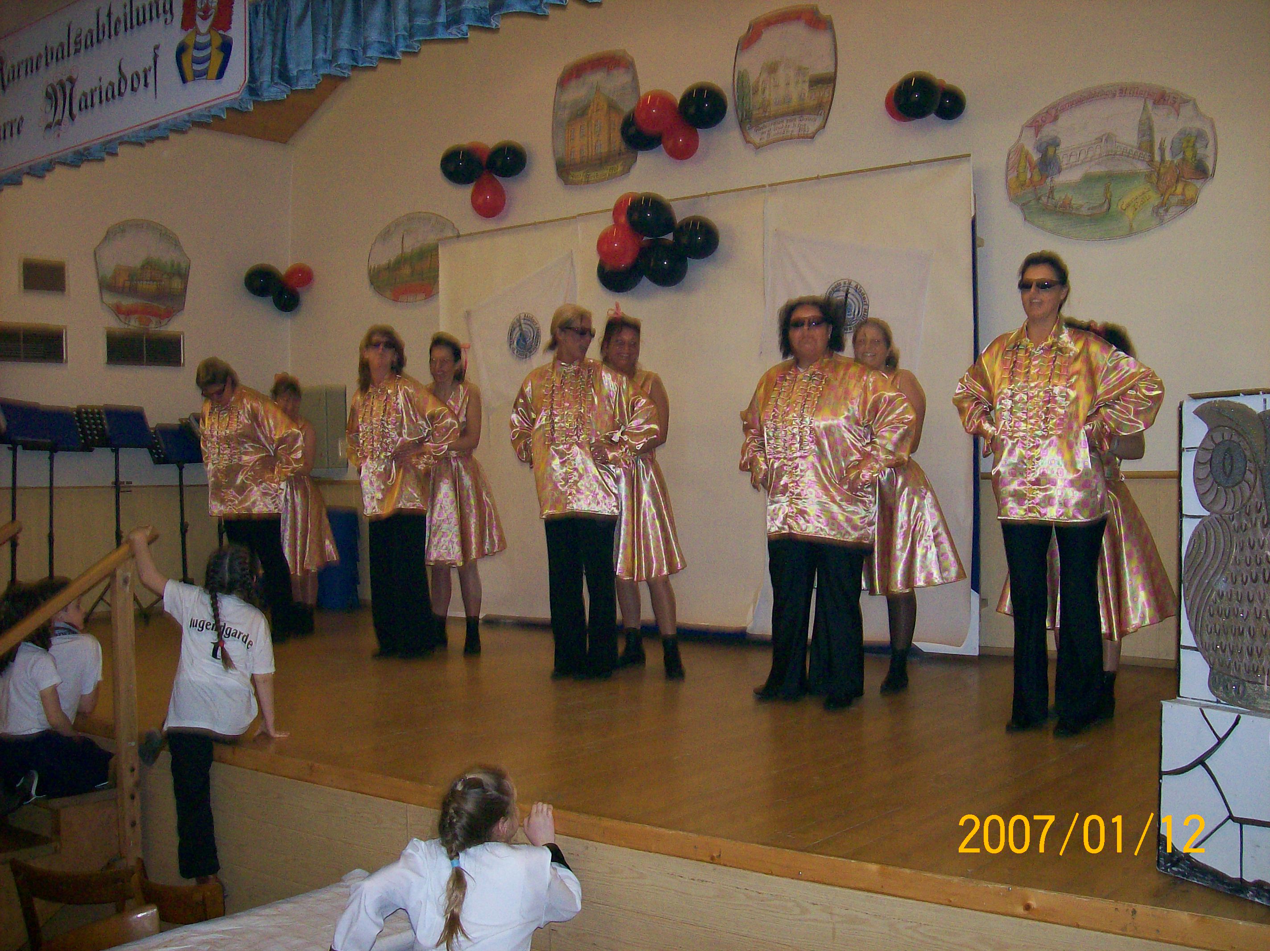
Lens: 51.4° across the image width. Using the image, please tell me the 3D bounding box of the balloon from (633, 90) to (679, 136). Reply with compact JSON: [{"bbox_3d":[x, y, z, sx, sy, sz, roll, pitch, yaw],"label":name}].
[{"bbox_3d":[0.124,-2.103,7.651,0.259,0.259,0.253,0,-1,0],"label":"balloon"}]

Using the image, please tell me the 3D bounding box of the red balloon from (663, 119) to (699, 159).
[{"bbox_3d":[0.266,-1.954,7.700,0.230,0.235,0.250,0,0,0],"label":"red balloon"}]

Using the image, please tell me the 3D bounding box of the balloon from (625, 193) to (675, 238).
[{"bbox_3d":[0.089,-1.499,7.623,0.281,0.264,0.264,0,-1,0],"label":"balloon"}]

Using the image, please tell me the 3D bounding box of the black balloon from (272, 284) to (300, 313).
[{"bbox_3d":[-2.581,-1.311,9.770,0.210,0.215,0.220,0,0,0],"label":"black balloon"}]

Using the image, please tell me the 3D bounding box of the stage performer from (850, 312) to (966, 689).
[{"bbox_3d":[1.104,0.116,5.660,0.580,1.600,0.560,0,0,37],"label":"stage performer"}]

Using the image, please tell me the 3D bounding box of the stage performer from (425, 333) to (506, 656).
[{"bbox_3d":[-0.923,0.088,6.920,0.520,1.680,0.500,0,0,37],"label":"stage performer"}]

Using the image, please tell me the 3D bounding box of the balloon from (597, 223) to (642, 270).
[{"bbox_3d":[-0.101,-1.405,8.107,0.280,0.293,0.280,0,-1,0],"label":"balloon"}]

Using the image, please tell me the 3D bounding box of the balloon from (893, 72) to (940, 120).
[{"bbox_3d":[1.487,-2.003,6.964,0.246,0.251,0.246,-1,-1,30],"label":"balloon"}]

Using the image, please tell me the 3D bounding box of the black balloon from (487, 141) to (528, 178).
[{"bbox_3d":[-0.817,-2.021,8.424,0.260,0.237,0.247,0,-1,0],"label":"black balloon"}]

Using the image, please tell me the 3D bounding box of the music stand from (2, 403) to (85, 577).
[{"bbox_3d":[-3.758,0.264,8.486,0.500,1.410,0.480,0,-1,-39],"label":"music stand"}]

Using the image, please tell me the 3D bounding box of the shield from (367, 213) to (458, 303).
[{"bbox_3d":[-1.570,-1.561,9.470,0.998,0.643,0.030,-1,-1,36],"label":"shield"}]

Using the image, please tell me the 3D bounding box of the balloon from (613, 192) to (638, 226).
[{"bbox_3d":[-0.015,-1.583,7.930,0.245,0.250,0.250,0,0,0],"label":"balloon"}]

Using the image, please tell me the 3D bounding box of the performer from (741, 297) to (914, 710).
[{"bbox_3d":[0.790,0.090,5.469,0.630,1.655,0.450,0,-1,27],"label":"performer"}]

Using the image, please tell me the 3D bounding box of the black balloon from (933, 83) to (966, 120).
[{"bbox_3d":[1.603,-1.911,6.761,0.183,0.188,0.183,-1,-1,36],"label":"black balloon"}]

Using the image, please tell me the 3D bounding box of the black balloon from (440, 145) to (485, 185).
[{"bbox_3d":[-1.131,-2.032,8.649,0.286,0.260,0.267,0,-1,0],"label":"black balloon"}]

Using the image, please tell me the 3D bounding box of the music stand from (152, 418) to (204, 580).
[{"bbox_3d":[-3.132,0.314,9.146,0.520,1.365,0.500,0,-1,-35],"label":"music stand"}]

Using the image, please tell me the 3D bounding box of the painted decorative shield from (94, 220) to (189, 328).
[{"bbox_3d":[-3.433,-1.412,9.243,0.661,0.754,0.030,0,-1,-39],"label":"painted decorative shield"}]

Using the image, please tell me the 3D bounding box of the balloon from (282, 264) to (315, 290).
[{"bbox_3d":[-2.494,-1.481,9.800,0.235,0.195,0.210,0,0,0],"label":"balloon"}]

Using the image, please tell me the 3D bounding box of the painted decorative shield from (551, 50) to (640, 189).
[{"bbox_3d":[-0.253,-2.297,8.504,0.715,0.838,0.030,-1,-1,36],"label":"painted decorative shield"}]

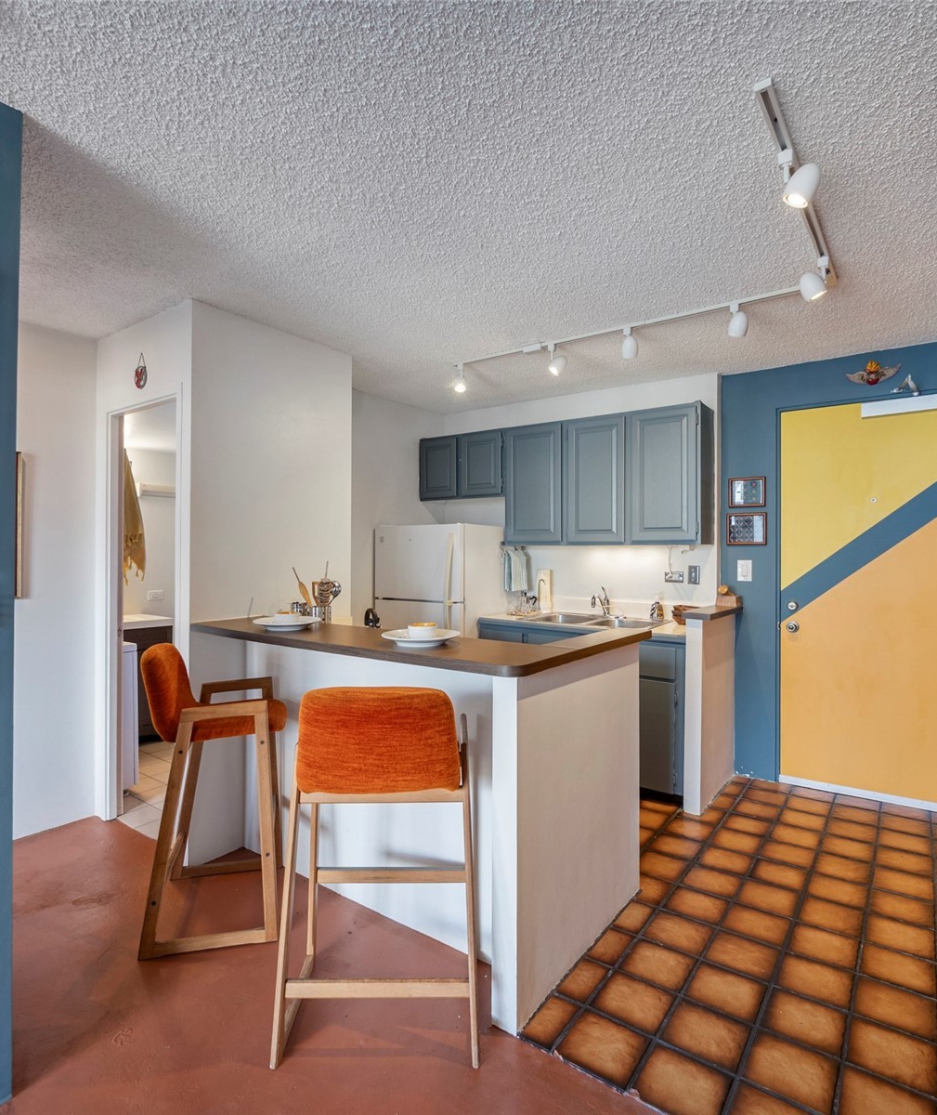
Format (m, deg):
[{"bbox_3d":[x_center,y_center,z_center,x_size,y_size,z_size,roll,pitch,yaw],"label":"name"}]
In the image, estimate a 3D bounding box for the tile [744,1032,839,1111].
[{"bbox_3d":[0.835,1.316,1.550,0.186,0.010,0.186,0,0,37],"label":"tile"}]

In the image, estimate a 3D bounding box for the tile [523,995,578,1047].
[{"bbox_3d":[0.238,1.291,1.667,0.091,0.010,0.190,0,0,37],"label":"tile"}]

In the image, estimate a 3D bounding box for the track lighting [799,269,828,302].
[{"bbox_3d":[1.253,-0.980,2.180,0.073,0.096,0.072,-29,-2,4],"label":"track lighting"}]

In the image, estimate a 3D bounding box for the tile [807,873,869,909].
[{"bbox_3d":[1.449,1.309,2.357,0.188,0.012,0.187,-1,-1,37],"label":"tile"}]

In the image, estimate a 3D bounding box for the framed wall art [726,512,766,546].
[{"bbox_3d":[1.667,-0.168,3.598,0.222,0.190,0.020,0,0,35],"label":"framed wall art"}]

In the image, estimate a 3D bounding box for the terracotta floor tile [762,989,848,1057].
[{"bbox_3d":[0.968,1.337,1.728,0.197,0.012,0.197,0,0,37],"label":"terracotta floor tile"}]

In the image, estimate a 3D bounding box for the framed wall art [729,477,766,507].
[{"bbox_3d":[1.662,-0.387,3.582,0.202,0.176,0.020,-1,0,37],"label":"framed wall art"}]

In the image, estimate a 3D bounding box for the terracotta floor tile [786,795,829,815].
[{"bbox_3d":[1.796,1.320,3.163,0.196,0.012,0.196,0,0,36],"label":"terracotta floor tile"}]

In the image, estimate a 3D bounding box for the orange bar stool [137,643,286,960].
[{"bbox_3d":[-0.951,0.836,2.300,0.490,0.990,0.530,0,0,-14],"label":"orange bar stool"}]

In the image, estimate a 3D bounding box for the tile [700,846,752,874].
[{"bbox_3d":[1.135,1.337,2.653,0.197,0.012,0.197,0,0,37],"label":"tile"}]

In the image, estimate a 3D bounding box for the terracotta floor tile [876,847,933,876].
[{"bbox_3d":[1.899,1.320,2.617,0.186,0.010,0.186,0,0,37],"label":"terracotta floor tile"}]

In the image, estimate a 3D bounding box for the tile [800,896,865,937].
[{"bbox_3d":[1.331,1.320,2.205,0.196,0.012,0.196,0,0,36],"label":"tile"}]

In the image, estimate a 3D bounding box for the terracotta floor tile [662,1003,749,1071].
[{"bbox_3d":[0.659,1.317,1.666,0.186,0.010,0.186,0,0,37],"label":"terracotta floor tile"}]

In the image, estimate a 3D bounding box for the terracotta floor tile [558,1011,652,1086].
[{"bbox_3d":[0.364,1.319,1.616,0.188,0.012,0.187,-1,-1,37],"label":"terracotta floor tile"}]

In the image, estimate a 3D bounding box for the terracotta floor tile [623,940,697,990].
[{"bbox_3d":[0.612,1.320,1.943,0.196,0.012,0.196,0,0,36],"label":"terracotta floor tile"}]

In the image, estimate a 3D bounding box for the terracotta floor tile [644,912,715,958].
[{"bbox_3d":[0.737,1.320,2.109,0.196,0.012,0.196,0,0,36],"label":"terracotta floor tile"}]

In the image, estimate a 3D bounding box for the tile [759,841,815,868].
[{"bbox_3d":[1.409,1.313,2.650,0.188,0.012,0.187,-1,-1,37],"label":"tile"}]

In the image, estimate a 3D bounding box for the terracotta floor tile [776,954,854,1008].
[{"bbox_3d":[1.095,1.337,1.897,0.197,0.012,0.197,0,0,37],"label":"terracotta floor tile"}]

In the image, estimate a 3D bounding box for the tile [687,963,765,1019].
[{"bbox_3d":[0.764,1.291,1.787,0.189,0.010,0.190,0,0,37],"label":"tile"}]

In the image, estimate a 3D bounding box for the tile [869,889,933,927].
[{"bbox_3d":[1.613,1.305,2.235,0.188,0.012,0.187,-1,-1,37],"label":"tile"}]

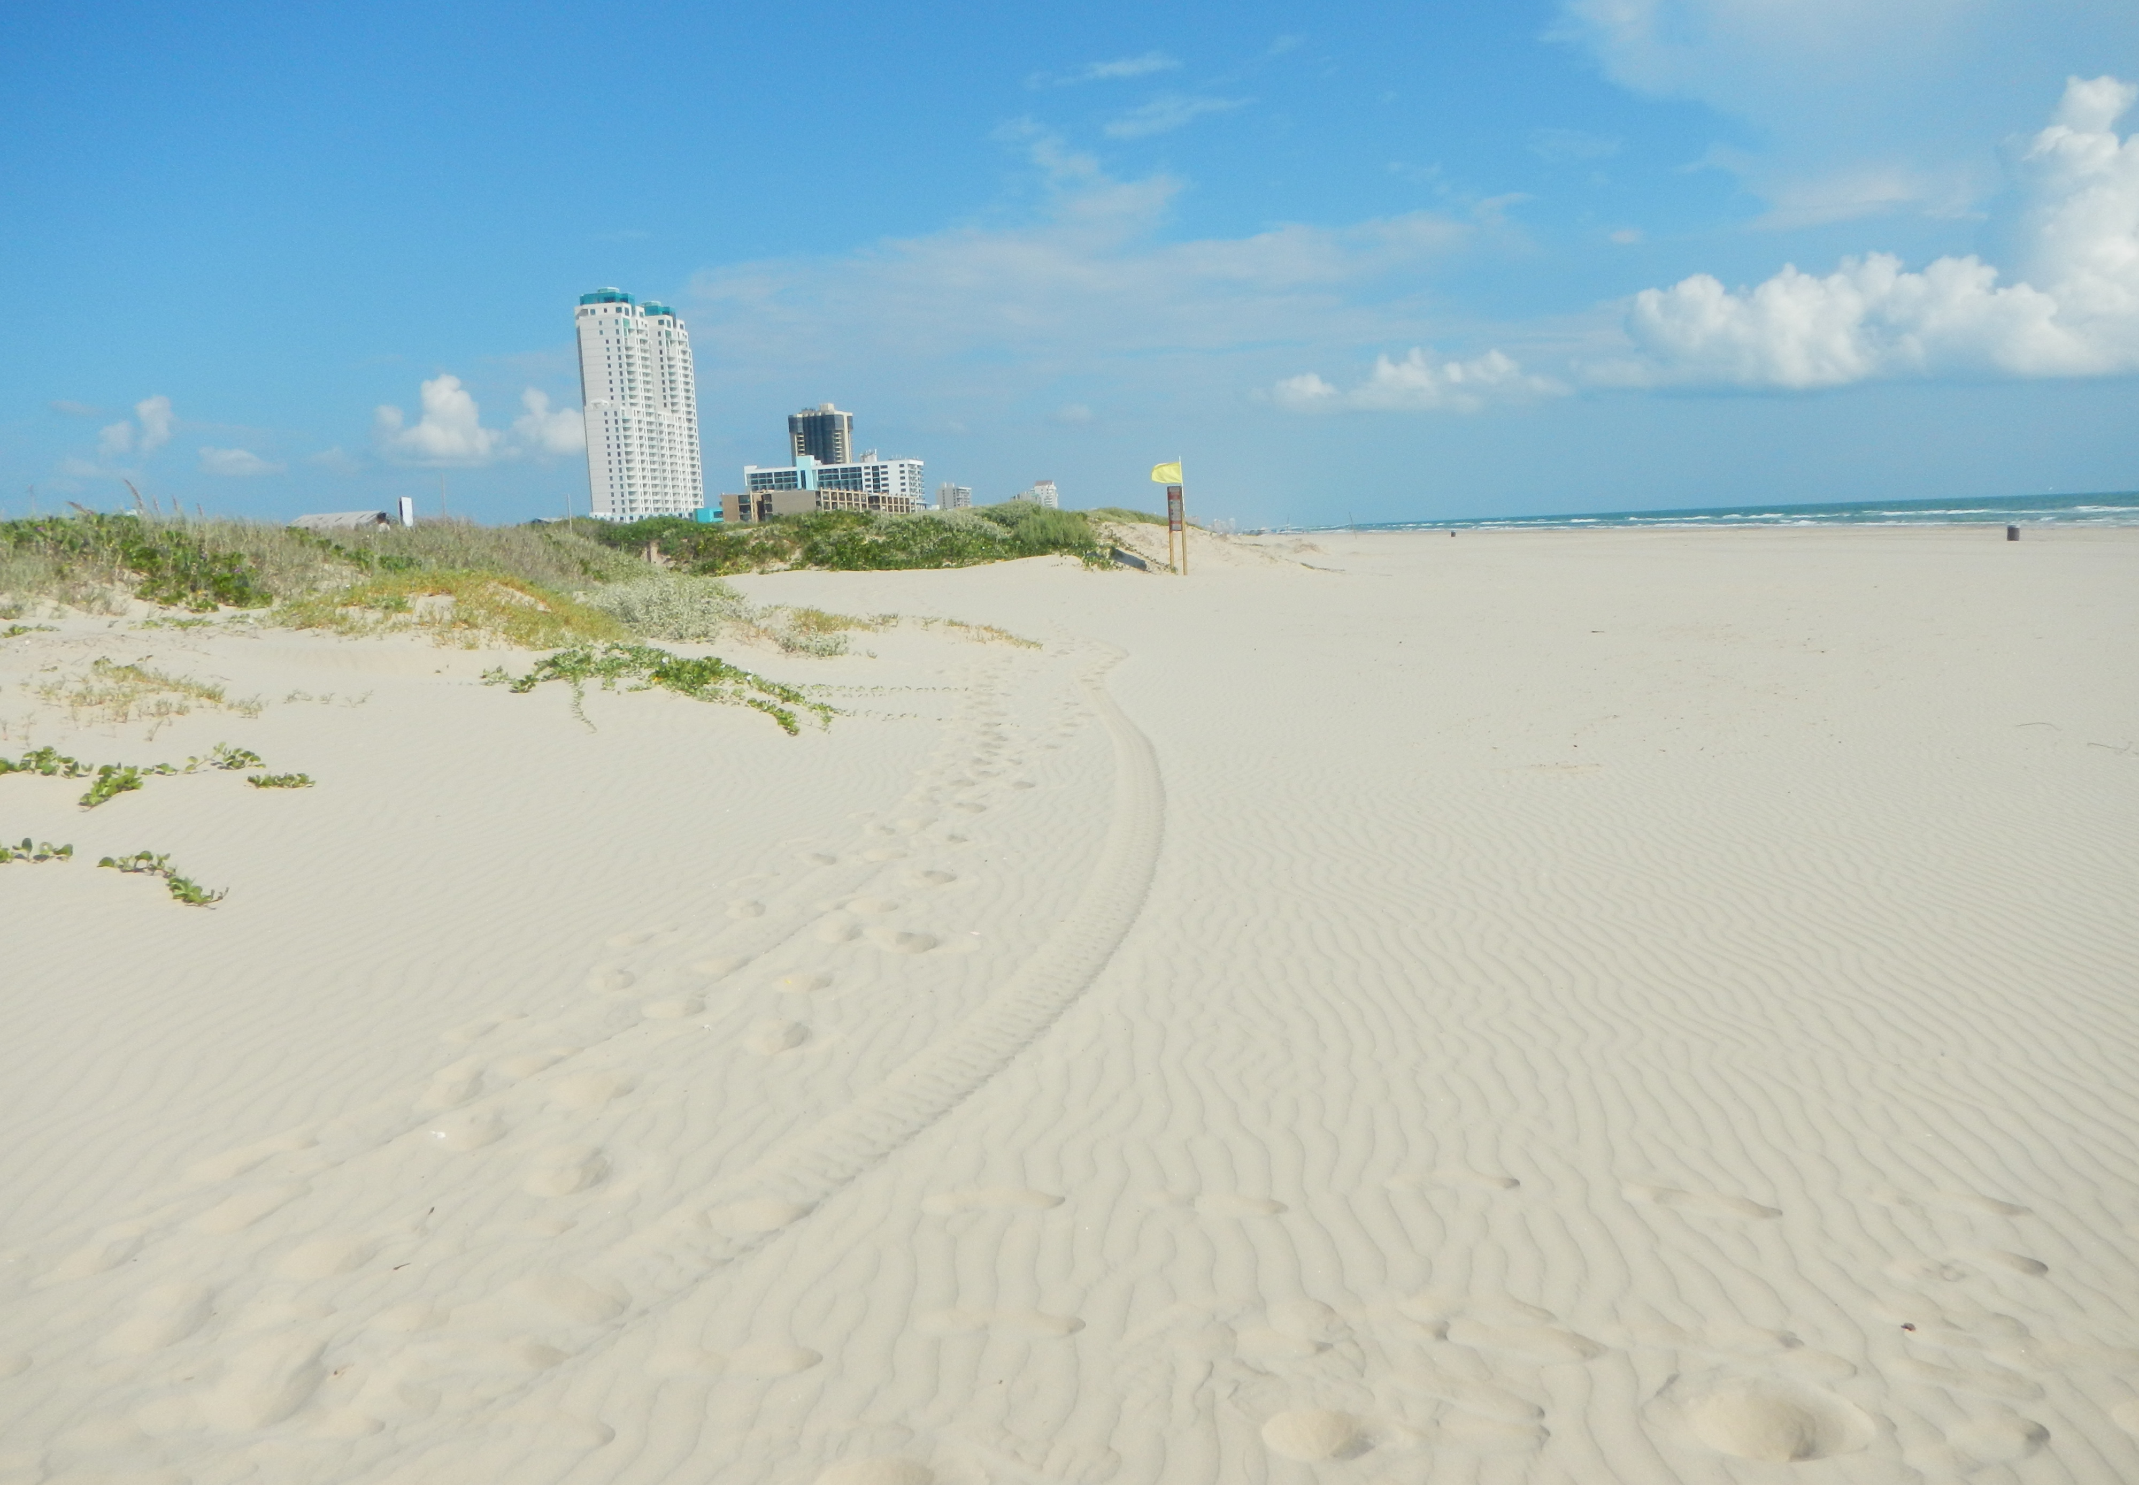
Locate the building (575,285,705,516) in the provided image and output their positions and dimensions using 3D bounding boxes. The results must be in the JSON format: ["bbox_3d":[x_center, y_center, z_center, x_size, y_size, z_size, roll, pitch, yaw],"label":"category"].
[{"bbox_3d":[-176.737,-128.660,714.590,20.000,106.000,70.000,-1,7,10],"label":"building"}]

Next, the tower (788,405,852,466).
[{"bbox_3d":[-145.917,-157.215,1027.889,32.000,86.000,24.000,-1,7,10],"label":"tower"}]

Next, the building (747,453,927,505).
[{"bbox_3d":[-113.778,-115.306,841.697,84.000,44.000,23.000,0,7,20],"label":"building"}]

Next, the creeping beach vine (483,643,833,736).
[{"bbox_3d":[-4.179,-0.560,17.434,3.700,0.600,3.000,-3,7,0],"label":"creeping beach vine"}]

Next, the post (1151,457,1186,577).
[{"bbox_3d":[3.918,-8.833,67.450,1.300,4.600,0.400,-2,7,6],"label":"post"}]

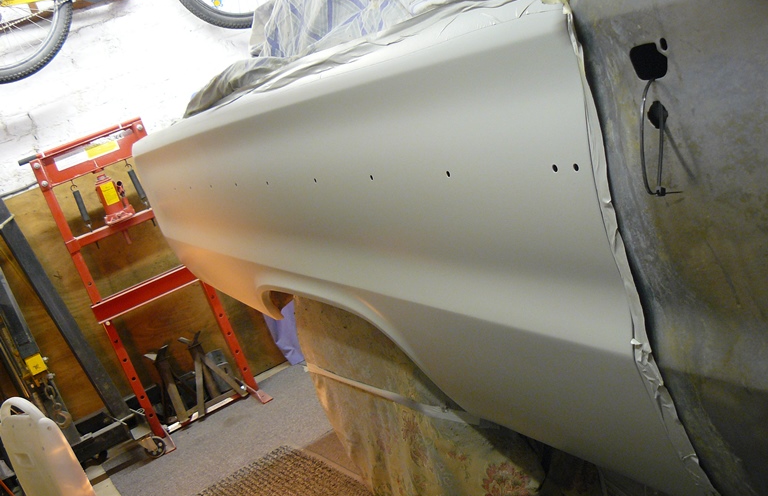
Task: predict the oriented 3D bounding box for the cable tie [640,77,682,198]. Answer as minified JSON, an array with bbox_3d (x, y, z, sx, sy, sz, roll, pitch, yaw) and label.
[{"bbox_3d":[0.254,-0.098,0.746,0.052,0.115,0.013,-27,15,-25],"label":"cable tie"}]

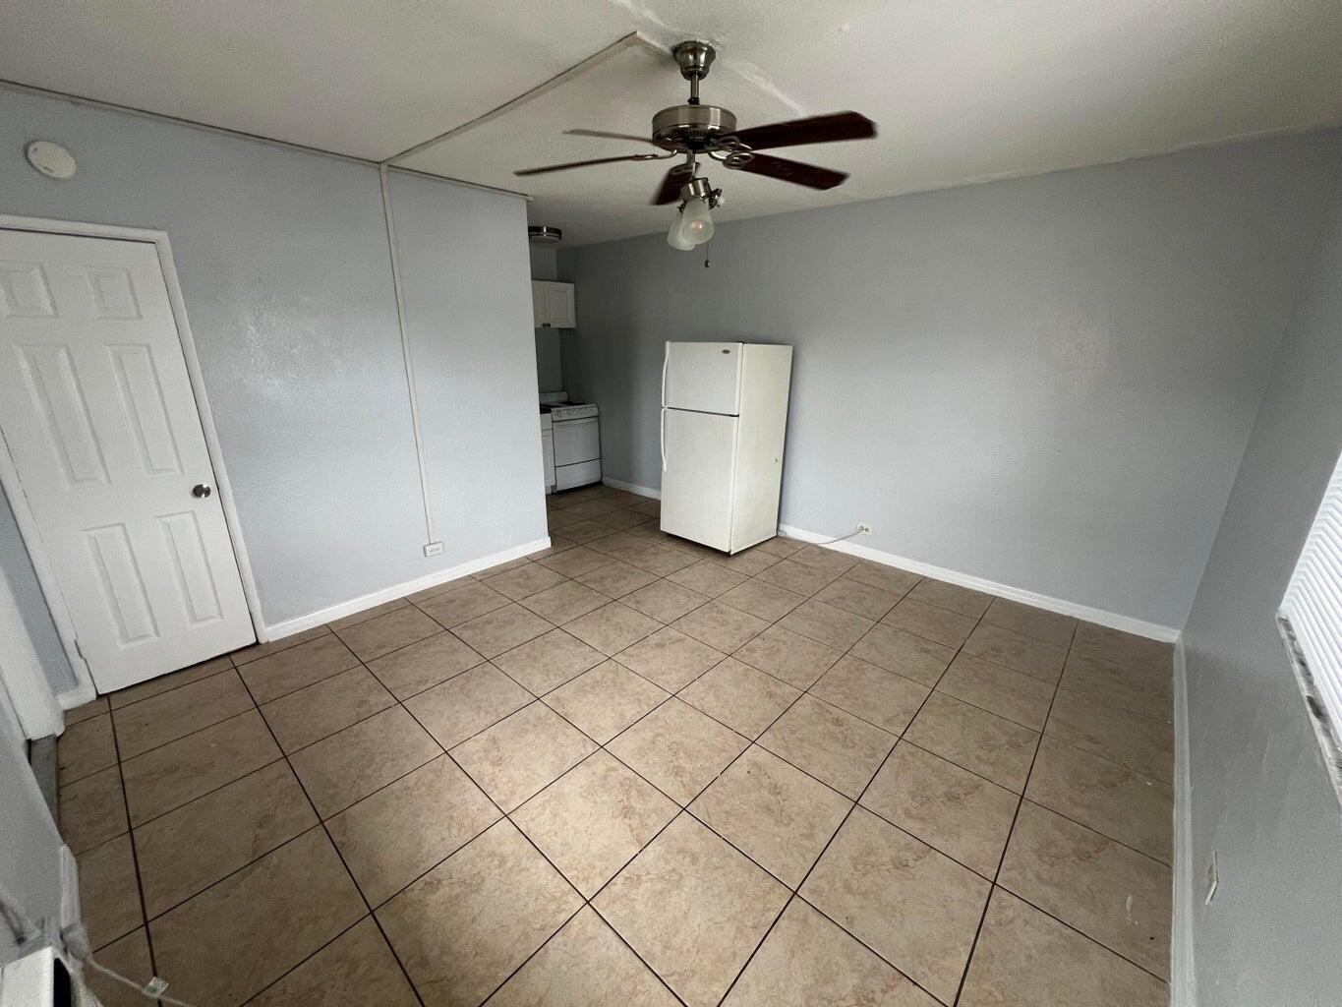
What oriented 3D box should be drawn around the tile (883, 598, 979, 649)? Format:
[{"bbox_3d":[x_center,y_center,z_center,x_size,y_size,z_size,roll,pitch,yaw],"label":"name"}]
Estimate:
[{"bbox_3d":[1.631,0.745,3.174,0.450,0.015,0.450,15,23,39],"label":"tile"}]

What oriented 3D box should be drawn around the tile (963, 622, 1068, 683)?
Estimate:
[{"bbox_3d":[1.911,0.815,2.805,0.440,0.010,0.440,15,22,39],"label":"tile"}]

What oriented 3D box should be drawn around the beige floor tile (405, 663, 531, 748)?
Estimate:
[{"bbox_3d":[-0.930,0.920,2.341,0.440,0.010,0.440,15,22,39],"label":"beige floor tile"}]

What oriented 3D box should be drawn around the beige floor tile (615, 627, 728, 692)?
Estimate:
[{"bbox_3d":[-0.001,0.824,2.695,0.440,0.010,0.440,15,22,39],"label":"beige floor tile"}]

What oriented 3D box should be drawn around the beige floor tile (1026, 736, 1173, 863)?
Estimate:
[{"bbox_3d":[1.640,1.105,1.929,0.416,0.010,0.452,15,22,40],"label":"beige floor tile"}]

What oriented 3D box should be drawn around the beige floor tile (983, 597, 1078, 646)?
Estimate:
[{"bbox_3d":[2.262,0.740,3.193,0.452,0.010,0.452,15,22,40],"label":"beige floor tile"}]

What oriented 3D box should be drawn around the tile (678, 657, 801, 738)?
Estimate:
[{"bbox_3d":[0.339,0.934,2.465,0.452,0.010,0.452,15,22,40],"label":"tile"}]

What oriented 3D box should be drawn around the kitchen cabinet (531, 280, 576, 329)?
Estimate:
[{"bbox_3d":[-1.475,-2.235,5.665,0.320,0.470,0.760,15,23,39],"label":"kitchen cabinet"}]

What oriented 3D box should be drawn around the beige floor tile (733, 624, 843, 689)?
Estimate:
[{"bbox_3d":[0.655,0.847,2.812,0.450,0.015,0.450,15,23,39],"label":"beige floor tile"}]

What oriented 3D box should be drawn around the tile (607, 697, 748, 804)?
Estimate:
[{"bbox_3d":[0.033,1.031,2.146,0.450,0.012,0.450,15,22,40],"label":"tile"}]

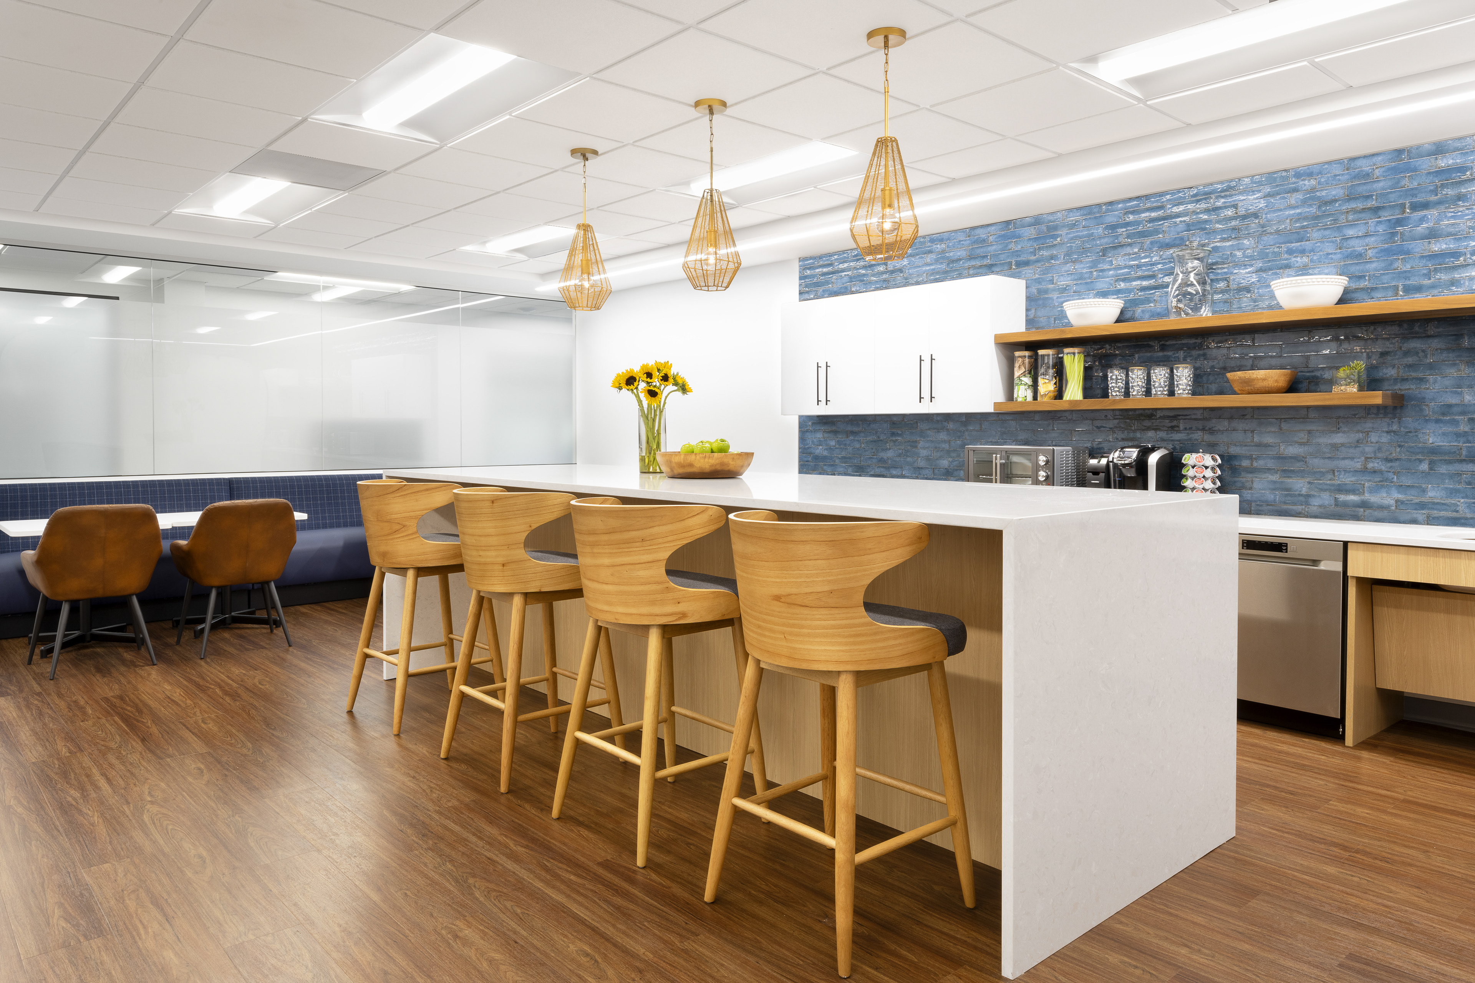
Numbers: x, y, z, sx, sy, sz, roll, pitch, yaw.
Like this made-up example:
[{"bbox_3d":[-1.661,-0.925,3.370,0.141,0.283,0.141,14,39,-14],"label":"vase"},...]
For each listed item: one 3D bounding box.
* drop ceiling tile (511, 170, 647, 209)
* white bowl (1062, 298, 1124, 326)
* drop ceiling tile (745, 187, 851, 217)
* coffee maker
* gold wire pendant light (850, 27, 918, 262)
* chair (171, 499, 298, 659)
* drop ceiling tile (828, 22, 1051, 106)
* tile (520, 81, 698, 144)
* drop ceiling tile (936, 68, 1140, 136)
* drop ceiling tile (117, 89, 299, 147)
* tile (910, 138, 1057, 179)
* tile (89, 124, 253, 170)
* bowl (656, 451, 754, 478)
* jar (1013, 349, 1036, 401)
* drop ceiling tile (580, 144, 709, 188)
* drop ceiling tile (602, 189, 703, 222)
[{"bbox_3d":[-0.872,-1.656,5.378,0.600,0.020,0.600,-3,5,-41],"label":"drop ceiling tile"},{"bbox_3d":[1.921,-0.947,5.300,0.310,0.140,0.310,0,3,0],"label":"white bowl"},{"bbox_3d":[0.365,-1.668,5.652,0.392,0.020,0.600,-3,5,-41],"label":"drop ceiling tile"},{"bbox_3d":[2.020,-0.054,4.977,0.320,0.345,0.250,-3,5,-41],"label":"coffee maker"},{"bbox_3d":[0.495,-1.133,3.265,0.235,0.750,0.235,0,4,0],"label":"gold wire pendant light"},{"bbox_3d":[-2.968,0.483,5.836,0.600,0.870,0.590,-3,4,-42],"label":"chair"},{"bbox_3d":[0.736,-1.536,3.549,0.600,0.020,0.600,-3,5,-41],"label":"drop ceiling tile"},{"bbox_3d":[-0.526,-1.577,4.074,0.600,0.018,0.600,-3,5,-41],"label":"tile"},{"bbox_3d":[1.194,-1.566,3.964,0.600,0.018,0.600,-3,5,-41],"label":"drop ceiling tile"},{"bbox_3d":[-2.247,-1.586,4.165,0.610,0.020,0.610,-3,5,-42],"label":"drop ceiling tile"},{"bbox_3d":[1.183,-1.628,4.788,0.420,0.020,0.610,-3,5,-42],"label":"tile"},{"bbox_3d":[-2.655,-1.620,4.642,0.605,0.020,0.605,-3,5,-41],"label":"tile"},{"bbox_3d":[-0.143,-0.118,4.350,0.430,0.105,0.430,0,3,0],"label":"bowl"},{"bbox_3d":[1.610,-0.644,5.515,0.112,0.290,0.112,0,4,0],"label":"jar"},{"bbox_3d":[-0.468,-1.636,4.937,0.610,0.020,0.610,-3,5,-42],"label":"drop ceiling tile"},{"bbox_3d":[-0.422,-1.681,5.798,0.605,0.020,0.605,-3,5,-41],"label":"drop ceiling tile"}]

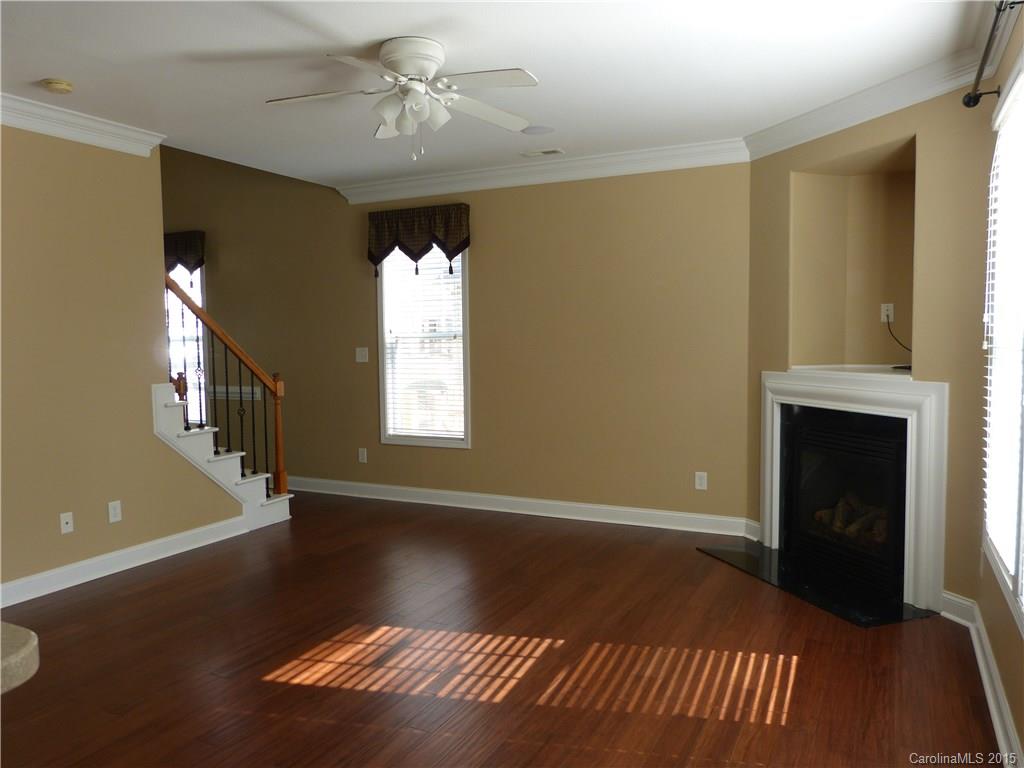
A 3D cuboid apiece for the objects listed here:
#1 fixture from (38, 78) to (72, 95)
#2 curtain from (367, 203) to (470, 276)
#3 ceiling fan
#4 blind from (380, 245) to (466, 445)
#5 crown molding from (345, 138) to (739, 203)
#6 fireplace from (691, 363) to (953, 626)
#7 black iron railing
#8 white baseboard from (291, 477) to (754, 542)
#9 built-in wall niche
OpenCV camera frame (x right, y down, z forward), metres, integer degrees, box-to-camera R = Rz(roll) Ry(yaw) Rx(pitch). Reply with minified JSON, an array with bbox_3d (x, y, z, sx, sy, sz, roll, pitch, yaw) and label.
[{"bbox_3d":[-2.272,-1.472,3.841,0.145,0.045,0.145,1,4,26],"label":"fixture"},{"bbox_3d":[-0.775,-1.175,6.387,0.932,0.552,0.109,1,4,26],"label":"curtain"},{"bbox_3d":[-0.448,-1.253,3.465,1.293,0.485,1.293,1,4,26],"label":"ceiling fan"},{"bbox_3d":[-0.746,-0.417,6.502,0.908,1.901,0.086,1,4,26],"label":"blind"},{"bbox_3d":[0.073,-1.598,5.934,3.392,0.121,0.119,1,4,26],"label":"crown molding"},{"bbox_3d":[1.746,0.538,4.453,0.593,1.180,1.480,-2,4,-19],"label":"fireplace"},{"bbox_3d":[-2.045,0.071,5.641,0.090,1.672,1.077,1,4,26],"label":"black iron railing"},{"bbox_3d":[-0.198,0.973,6.304,4.121,0.127,0.019,1,4,26],"label":"white baseboard"},{"bbox_3d":[2.266,-0.696,4.525,0.758,1.241,0.961,-2,4,-19],"label":"built-in wall niche"}]

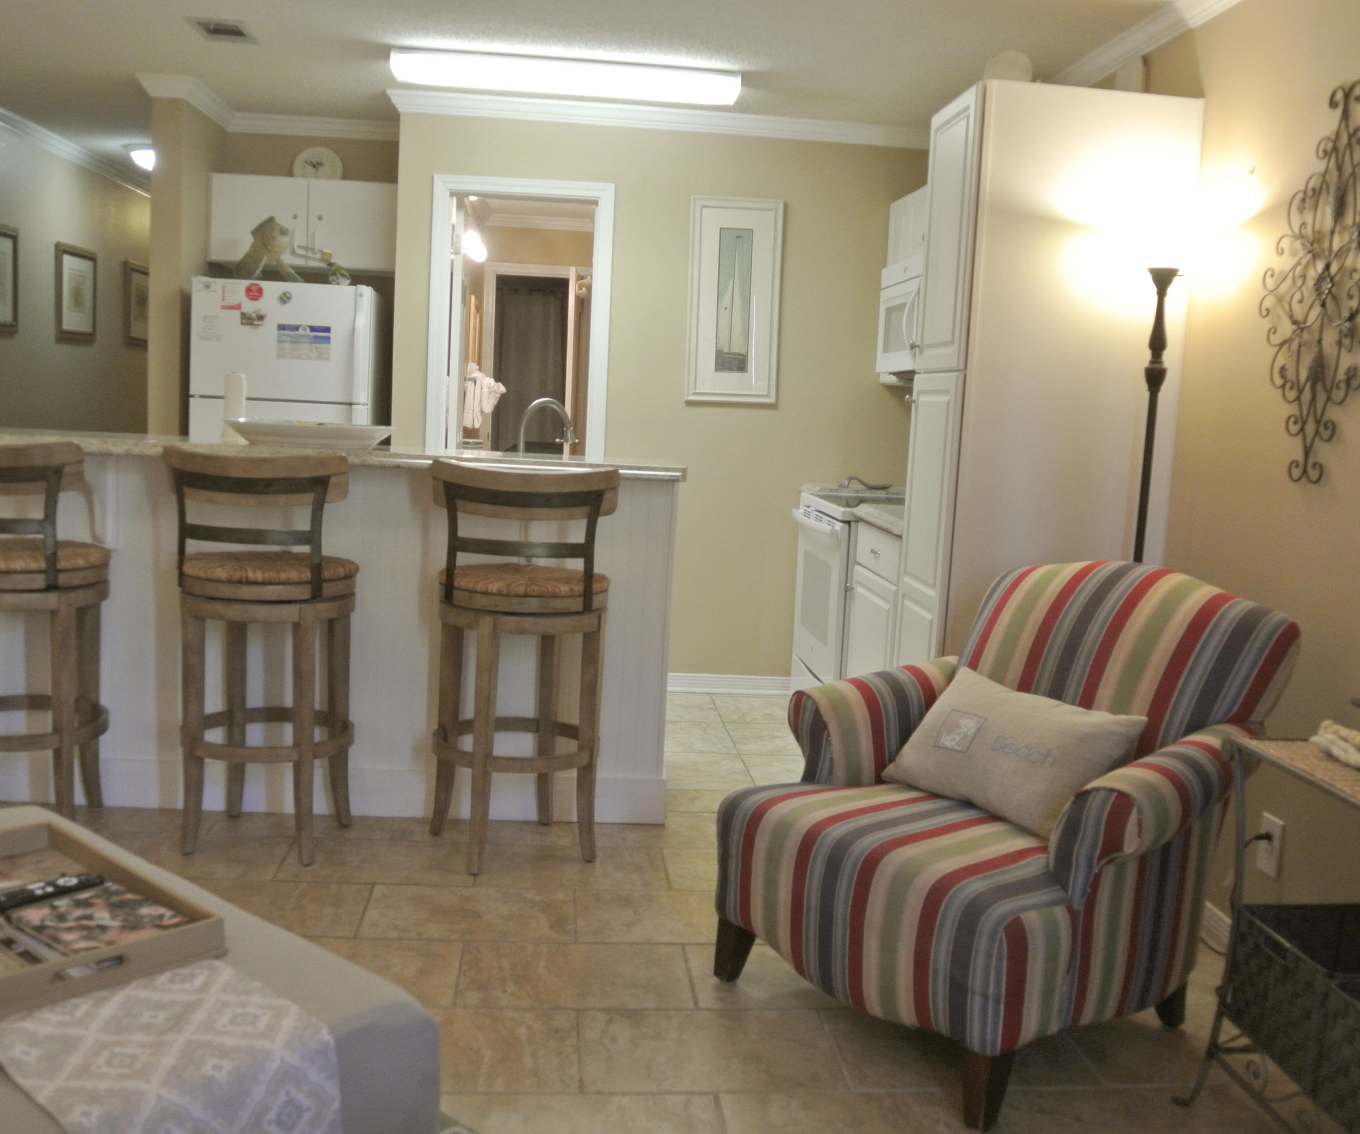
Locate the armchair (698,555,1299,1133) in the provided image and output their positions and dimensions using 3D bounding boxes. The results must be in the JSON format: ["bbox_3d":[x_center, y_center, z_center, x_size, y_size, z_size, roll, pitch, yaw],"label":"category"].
[{"bbox_3d":[0.670,0.476,2.711,0.910,0.915,0.840,-3,10,-39],"label":"armchair"}]

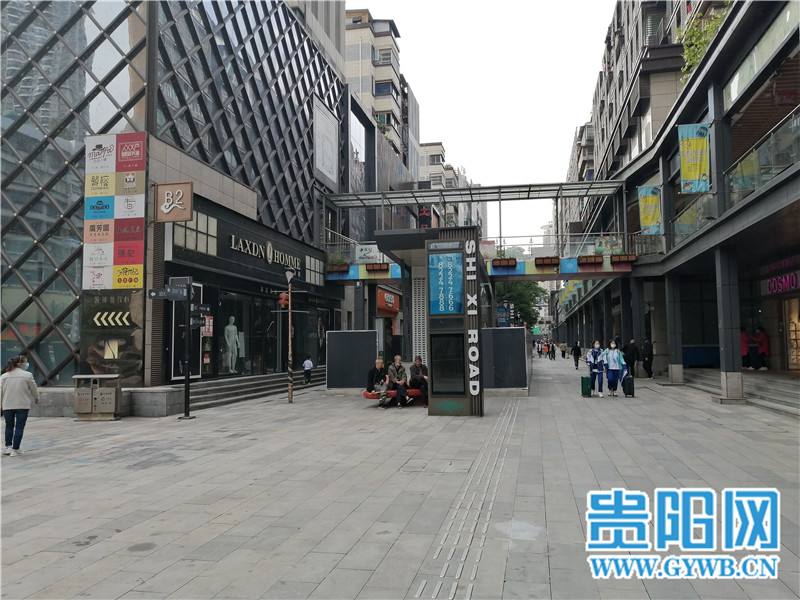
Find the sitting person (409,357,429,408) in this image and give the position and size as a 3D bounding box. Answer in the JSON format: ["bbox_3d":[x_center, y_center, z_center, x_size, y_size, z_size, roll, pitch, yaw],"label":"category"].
[{"bbox_3d":[0.490,2.093,16.090,0.520,1.260,0.750,0,-4,-11],"label":"sitting person"}]

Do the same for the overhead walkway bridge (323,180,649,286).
[{"bbox_3d":[3.136,-2.503,24.964,11.900,3.400,2.800,-1,-4,12],"label":"overhead walkway bridge"}]

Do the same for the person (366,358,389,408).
[{"bbox_3d":[-0.570,2.136,16.169,0.470,1.210,0.680,1,-4,-24],"label":"person"}]

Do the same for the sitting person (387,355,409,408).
[{"bbox_3d":[-0.026,2.076,16.008,0.520,1.300,0.780,0,-4,-9],"label":"sitting person"}]

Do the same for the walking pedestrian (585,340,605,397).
[{"bbox_3d":[5.902,2.060,18.816,0.520,1.610,0.420,-1,-4,7],"label":"walking pedestrian"}]

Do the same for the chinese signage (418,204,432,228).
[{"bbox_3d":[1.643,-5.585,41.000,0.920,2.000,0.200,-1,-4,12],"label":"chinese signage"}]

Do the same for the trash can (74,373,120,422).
[{"bbox_3d":[-6.634,2.130,13.661,0.950,0.970,0.370,0,-4,-6],"label":"trash can"}]

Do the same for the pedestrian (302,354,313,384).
[{"bbox_3d":[-3.339,2.508,22.655,0.380,1.090,0.320,-1,-4,9],"label":"pedestrian"}]

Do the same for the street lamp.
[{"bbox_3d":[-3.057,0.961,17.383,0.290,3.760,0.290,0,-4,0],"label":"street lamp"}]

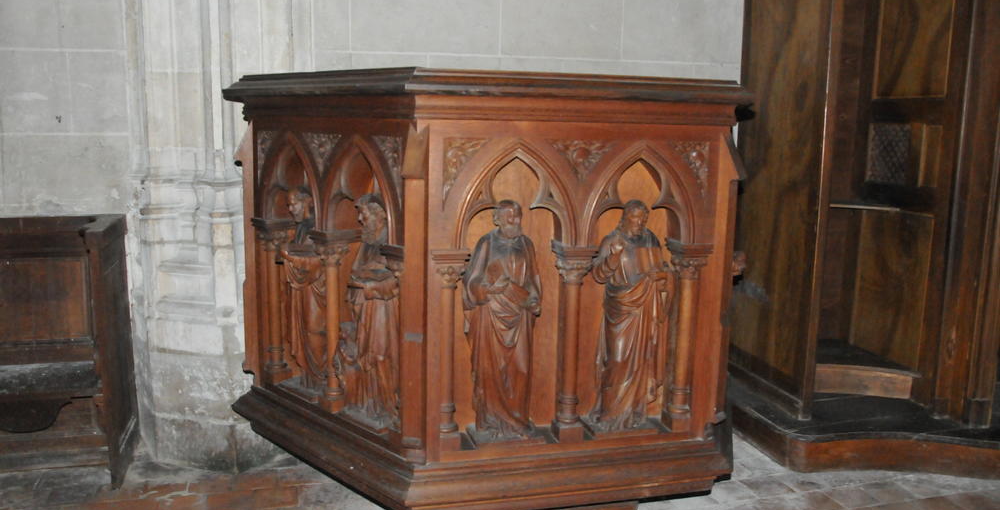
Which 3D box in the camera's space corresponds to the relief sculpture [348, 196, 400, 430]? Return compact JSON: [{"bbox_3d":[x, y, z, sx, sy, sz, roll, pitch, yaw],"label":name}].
[{"bbox_3d":[-0.359,0.160,2.144,0.193,0.657,0.105,10,13,43],"label":"relief sculpture"}]

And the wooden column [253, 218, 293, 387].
[{"bbox_3d":[-0.735,0.150,2.483,0.095,0.543,0.112,10,13,43],"label":"wooden column"}]

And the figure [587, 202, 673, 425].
[{"bbox_3d":[0.352,0.177,2.130,0.207,0.659,0.105,-1,10,-14],"label":"figure"}]

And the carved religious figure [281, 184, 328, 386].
[{"bbox_3d":[-0.611,0.112,2.379,0.190,0.654,0.105,10,13,43],"label":"carved religious figure"}]

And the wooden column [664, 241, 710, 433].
[{"bbox_3d":[0.525,0.234,2.167,0.098,0.543,0.112,-1,10,-14],"label":"wooden column"}]

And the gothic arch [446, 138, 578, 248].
[{"bbox_3d":[0.038,-0.163,1.968,0.335,0.287,0.087,-1,10,-14],"label":"gothic arch"}]

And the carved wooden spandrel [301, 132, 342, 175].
[{"bbox_3d":[-0.553,-0.313,2.332,0.210,0.134,0.030,11,13,43],"label":"carved wooden spandrel"}]

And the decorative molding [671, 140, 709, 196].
[{"bbox_3d":[0.520,-0.231,2.040,0.106,0.147,0.025,-1,10,-14],"label":"decorative molding"}]

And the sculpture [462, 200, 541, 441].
[{"bbox_3d":[0.009,0.185,2.047,0.207,0.657,0.105,-1,10,-14],"label":"sculpture"}]

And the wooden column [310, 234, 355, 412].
[{"bbox_3d":[-0.499,0.194,2.263,0.095,0.543,0.112,10,13,43],"label":"wooden column"}]

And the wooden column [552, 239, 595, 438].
[{"bbox_3d":[0.191,0.240,2.086,0.099,0.543,0.112,-1,10,-14],"label":"wooden column"}]

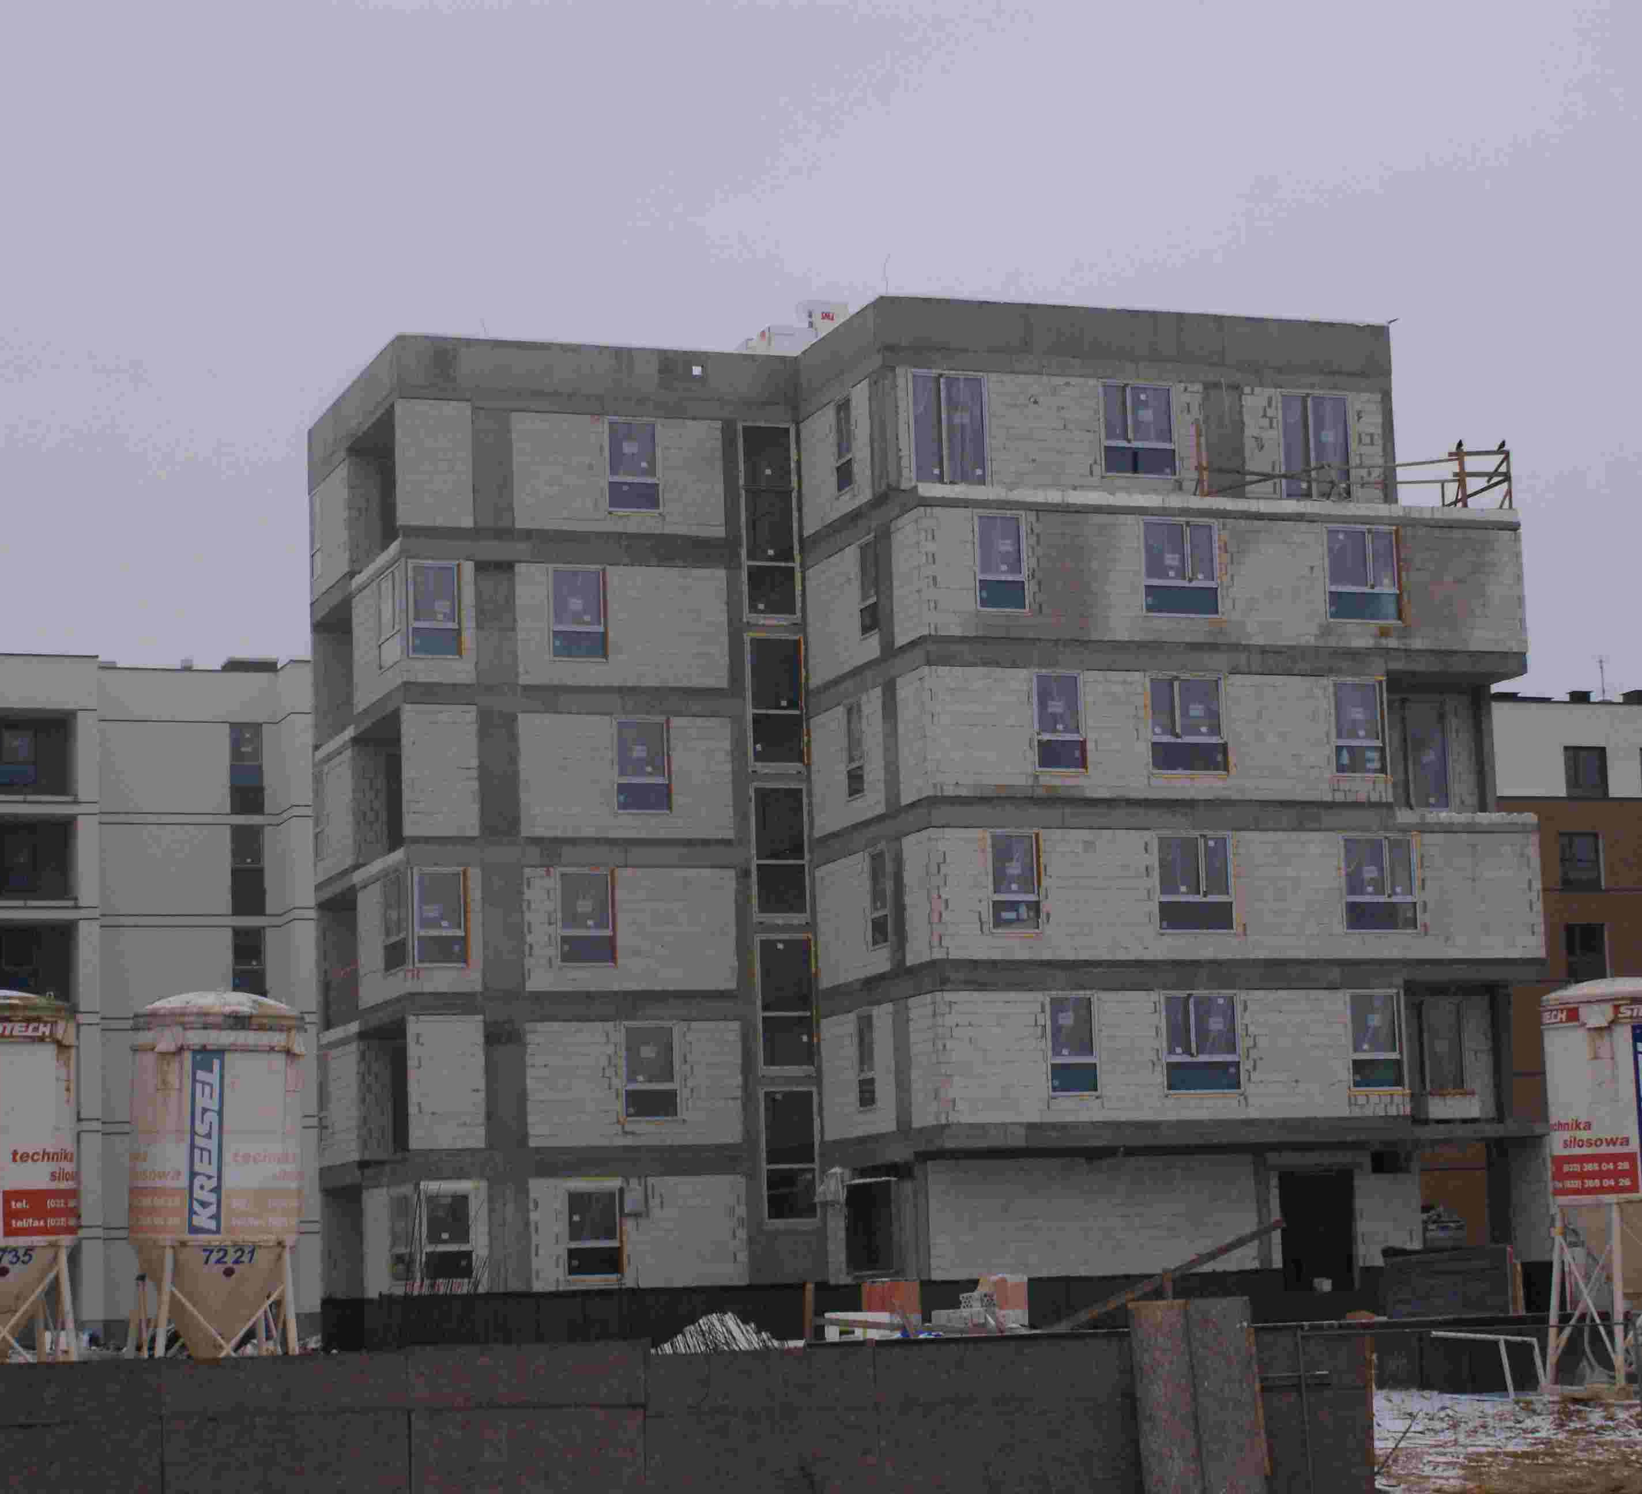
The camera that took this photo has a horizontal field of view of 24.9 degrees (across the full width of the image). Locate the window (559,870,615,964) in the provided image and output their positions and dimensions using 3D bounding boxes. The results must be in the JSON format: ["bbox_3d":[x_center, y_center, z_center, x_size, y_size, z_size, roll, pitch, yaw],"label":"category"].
[{"bbox_3d":[-4.546,3.310,72.181,1.100,1.814,0.130,1,-9,-19],"label":"window"}]

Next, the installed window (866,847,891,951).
[{"bbox_3d":[1.077,2.791,68.796,0.120,1.782,1.085,1,-9,-19],"label":"installed window"}]

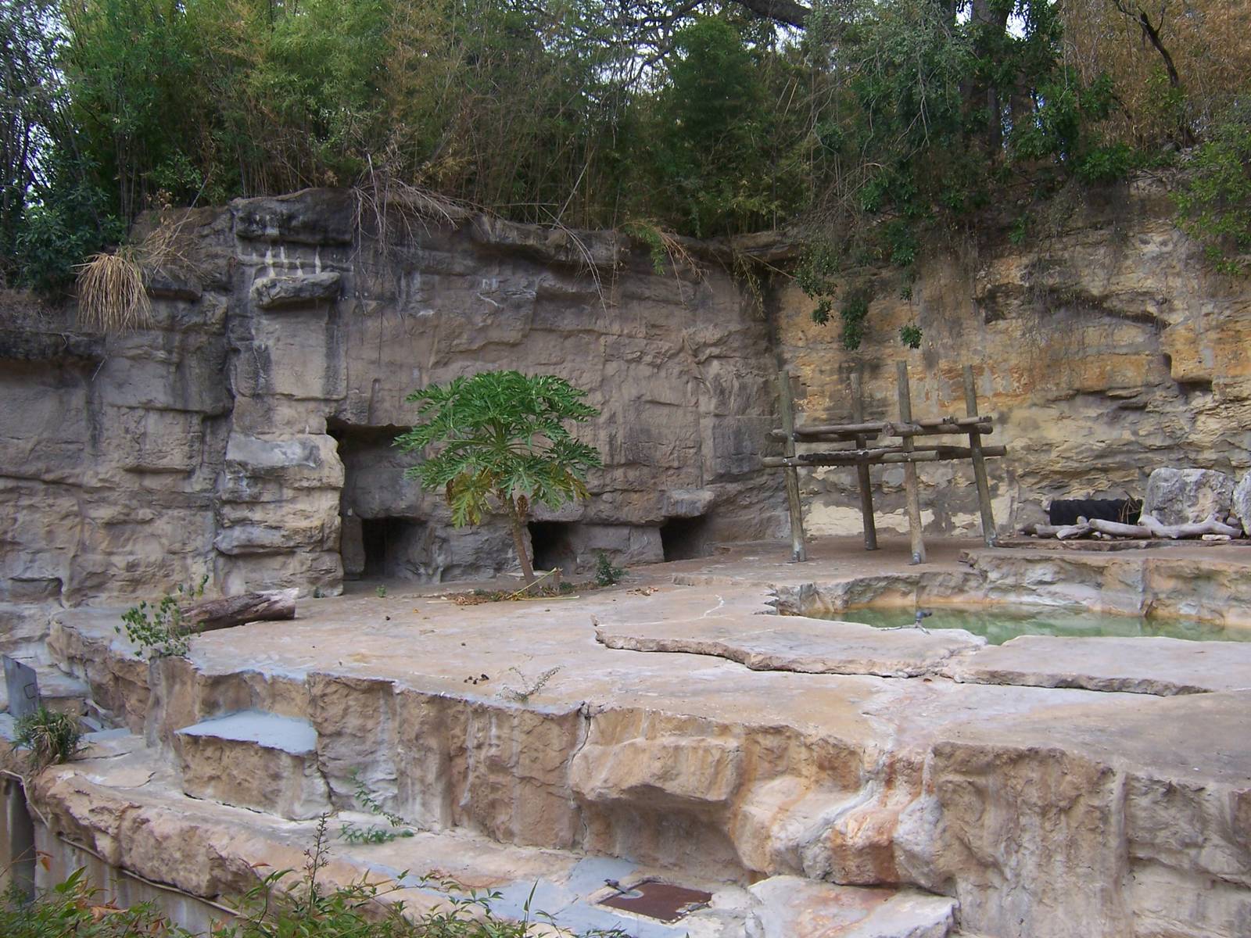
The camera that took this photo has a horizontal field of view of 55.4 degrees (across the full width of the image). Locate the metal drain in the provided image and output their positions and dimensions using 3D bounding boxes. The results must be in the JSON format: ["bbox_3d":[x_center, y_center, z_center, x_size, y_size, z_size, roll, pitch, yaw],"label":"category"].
[{"bbox_3d":[0.201,2.832,7.782,0.543,0.049,0.504,-2,1,38],"label":"metal drain"}]

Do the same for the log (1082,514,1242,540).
[{"bbox_3d":[9.121,0.980,20.343,2.522,0.388,0.485,-2,1,22],"label":"log"}]

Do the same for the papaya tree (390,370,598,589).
[{"bbox_3d":[-1.691,0.185,17.269,2.813,3.055,2.667,-2,1,0],"label":"papaya tree"}]

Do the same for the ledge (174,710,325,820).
[{"bbox_3d":[-3.154,2.488,10.123,1.455,0.504,0.776,-2,1,32],"label":"ledge"}]

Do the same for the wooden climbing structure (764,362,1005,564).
[{"bbox_3d":[4.414,-0.094,20.179,2.813,3.104,3.007,-2,1,38],"label":"wooden climbing structure"}]

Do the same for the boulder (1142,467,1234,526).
[{"bbox_3d":[9.829,0.514,20.871,1.552,1.115,1.067,-2,1,18],"label":"boulder"}]

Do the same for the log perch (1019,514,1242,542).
[{"bbox_3d":[8.704,0.995,20.586,3.492,0.427,0.582,-2,1,22],"label":"log perch"}]

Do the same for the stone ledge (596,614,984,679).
[{"bbox_3d":[1.412,1.642,11.229,3.589,0.175,1.698,-2,1,36],"label":"stone ledge"}]

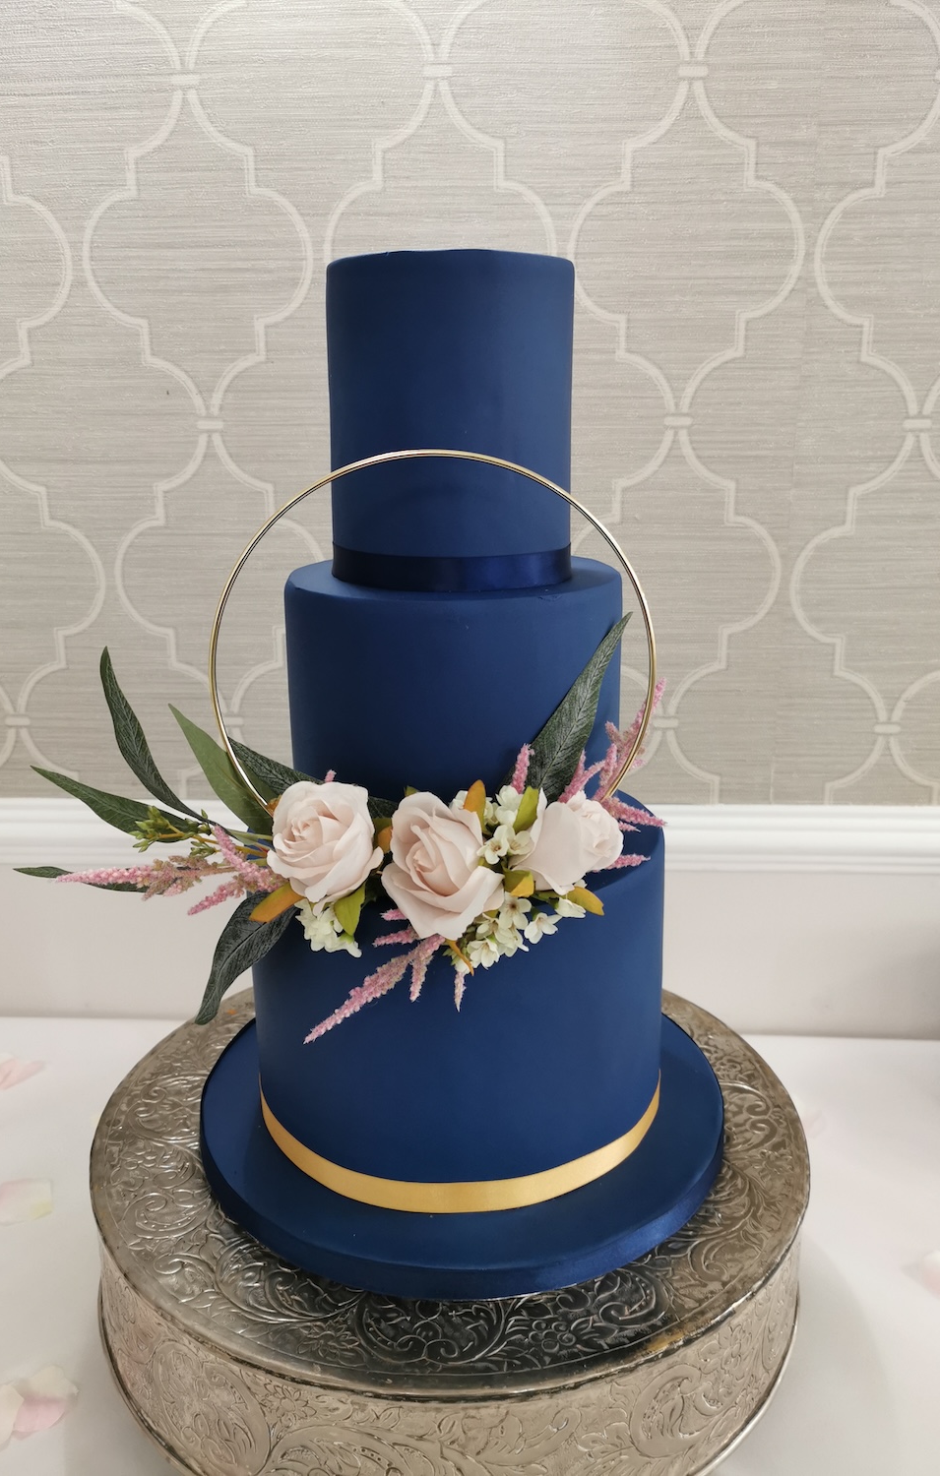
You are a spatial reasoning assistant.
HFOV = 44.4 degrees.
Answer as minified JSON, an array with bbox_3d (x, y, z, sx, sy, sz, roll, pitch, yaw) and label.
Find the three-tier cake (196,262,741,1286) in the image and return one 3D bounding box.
[{"bbox_3d":[-0.007,-0.004,0.571,0.282,0.429,0.282,-1,16,0],"label":"three-tier cake"}]

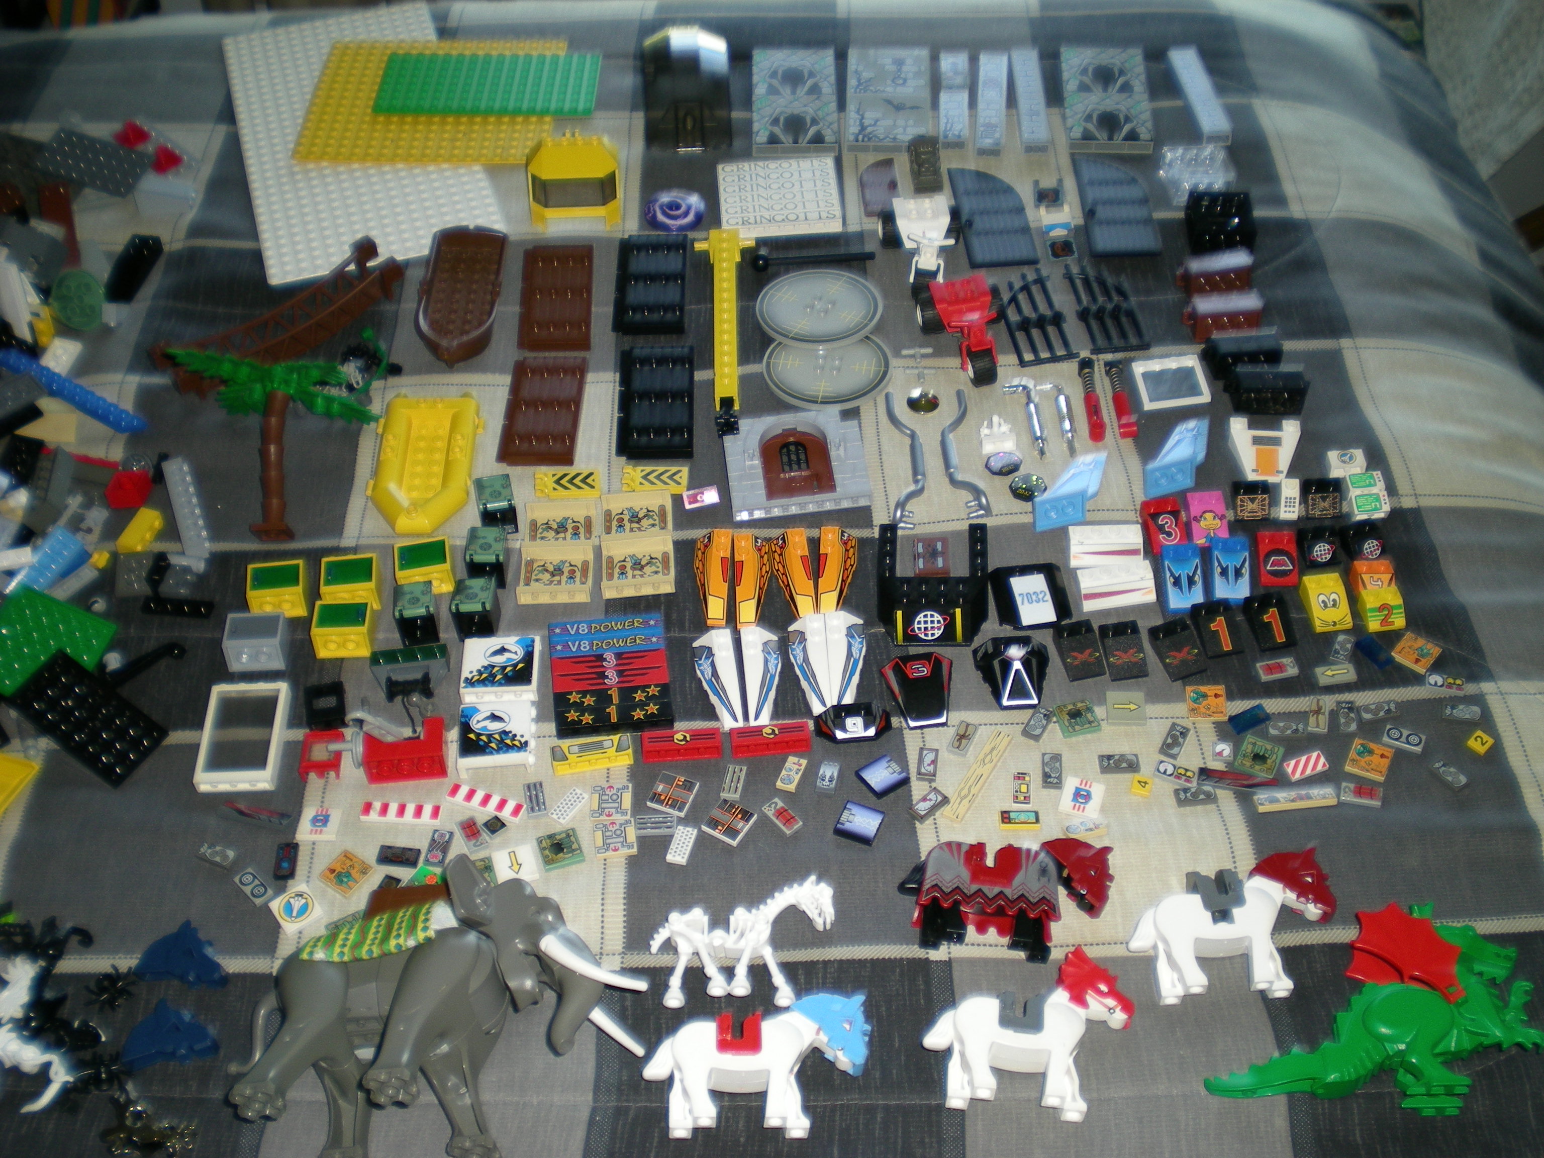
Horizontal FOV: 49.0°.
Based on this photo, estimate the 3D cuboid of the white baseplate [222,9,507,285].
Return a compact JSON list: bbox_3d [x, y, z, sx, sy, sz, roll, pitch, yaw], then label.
[{"bbox_3d":[-0.243,-0.261,0.988,0.128,0.004,0.256,-14,50,-10],"label":"white baseplate"}]

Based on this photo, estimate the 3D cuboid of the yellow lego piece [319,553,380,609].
[{"bbox_3d":[-0.187,0.003,0.756,0.024,0.016,0.019,-7,49,-3],"label":"yellow lego piece"}]

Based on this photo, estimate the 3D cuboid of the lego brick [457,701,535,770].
[{"bbox_3d":[-0.113,0.066,0.700,0.030,0.008,0.032,-4,46,-5],"label":"lego brick"}]

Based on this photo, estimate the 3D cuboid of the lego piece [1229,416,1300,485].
[{"bbox_3d":[0.234,-0.061,0.802,0.032,0.011,0.032,4,49,4],"label":"lego piece"}]

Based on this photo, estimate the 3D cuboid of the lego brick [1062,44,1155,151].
[{"bbox_3d":[0.196,-0.282,0.997,0.048,0.008,0.097,2,49,3],"label":"lego brick"}]

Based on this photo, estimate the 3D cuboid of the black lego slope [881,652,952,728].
[{"bbox_3d":[0.064,0.048,0.719,0.032,0.010,0.031,-6,50,-5],"label":"black lego slope"}]

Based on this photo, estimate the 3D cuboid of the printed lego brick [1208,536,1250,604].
[{"bbox_3d":[0.204,-0.004,0.753,0.016,0.011,0.032,3,49,3],"label":"printed lego brick"}]

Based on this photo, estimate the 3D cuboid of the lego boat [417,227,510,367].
[{"bbox_3d":[-0.160,-0.144,0.873,0.042,0.021,0.102,0,49,0],"label":"lego boat"}]

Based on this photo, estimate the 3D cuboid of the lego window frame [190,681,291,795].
[{"bbox_3d":[-0.220,0.066,0.707,0.032,0.008,0.050,-2,49,-1],"label":"lego window frame"}]

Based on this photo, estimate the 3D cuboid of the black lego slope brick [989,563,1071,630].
[{"bbox_3d":[0.115,0.007,0.745,0.033,0.011,0.030,-4,49,-3],"label":"black lego slope brick"}]

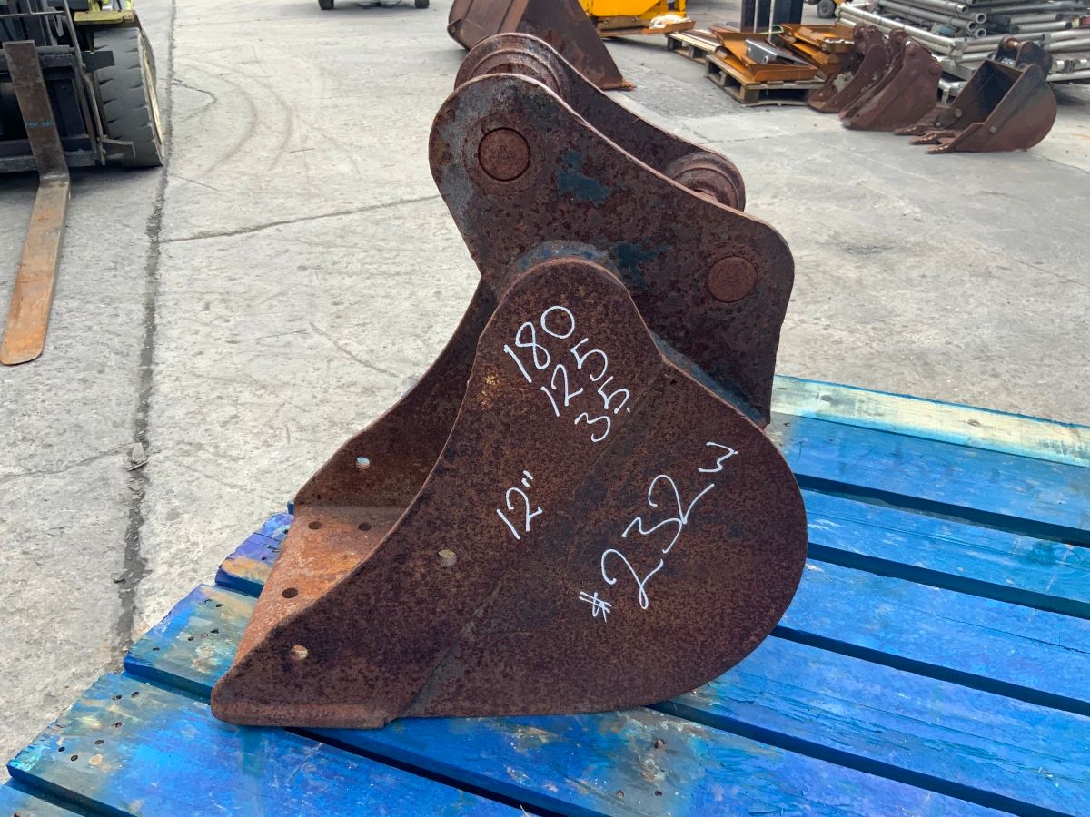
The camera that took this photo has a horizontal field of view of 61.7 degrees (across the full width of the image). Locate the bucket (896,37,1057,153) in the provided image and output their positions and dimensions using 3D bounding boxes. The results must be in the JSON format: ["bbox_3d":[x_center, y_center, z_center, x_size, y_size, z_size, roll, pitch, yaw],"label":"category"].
[{"bbox_3d":[2.346,-1.715,4.941,0.670,0.540,0.470,-2,30,-6],"label":"bucket"}]

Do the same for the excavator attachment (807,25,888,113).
[{"bbox_3d":[1.994,-2.158,5.758,0.520,0.500,0.260,-2,30,-6],"label":"excavator attachment"}]

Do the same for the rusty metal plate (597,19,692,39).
[{"bbox_3d":[0.981,-3.684,8.872,0.420,0.100,0.950,-22,28,-33],"label":"rusty metal plate"}]

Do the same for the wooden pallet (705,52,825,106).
[{"bbox_3d":[1.725,-2.284,6.336,1.000,0.146,1.120,-2,30,-5],"label":"wooden pallet"}]

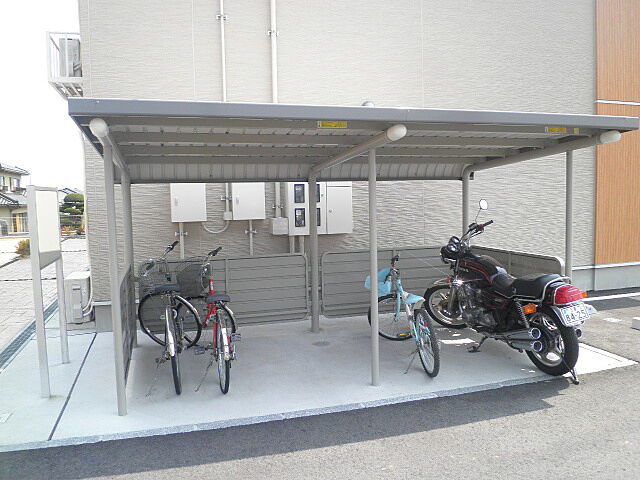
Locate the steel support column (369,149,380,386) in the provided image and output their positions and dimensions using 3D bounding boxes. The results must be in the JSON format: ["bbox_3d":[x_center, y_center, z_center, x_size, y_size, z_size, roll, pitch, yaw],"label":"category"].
[{"bbox_3d":[0.460,0.239,4.089,0.062,2.015,0.062,-3,4,-18],"label":"steel support column"}]

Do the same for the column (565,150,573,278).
[{"bbox_3d":[2.312,0.175,4.450,0.060,1.953,0.060,-3,6,-17],"label":"column"}]

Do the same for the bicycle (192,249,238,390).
[{"bbox_3d":[-0.948,0.612,4.154,0.540,1.040,1.700,-3,6,-17],"label":"bicycle"}]

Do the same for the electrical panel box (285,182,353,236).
[{"bbox_3d":[-0.025,-0.400,5.912,0.839,0.677,0.180,-3,6,-17],"label":"electrical panel box"}]

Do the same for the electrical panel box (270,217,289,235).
[{"bbox_3d":[-0.513,-0.172,6.085,0.192,0.213,0.140,-3,4,-18],"label":"electrical panel box"}]

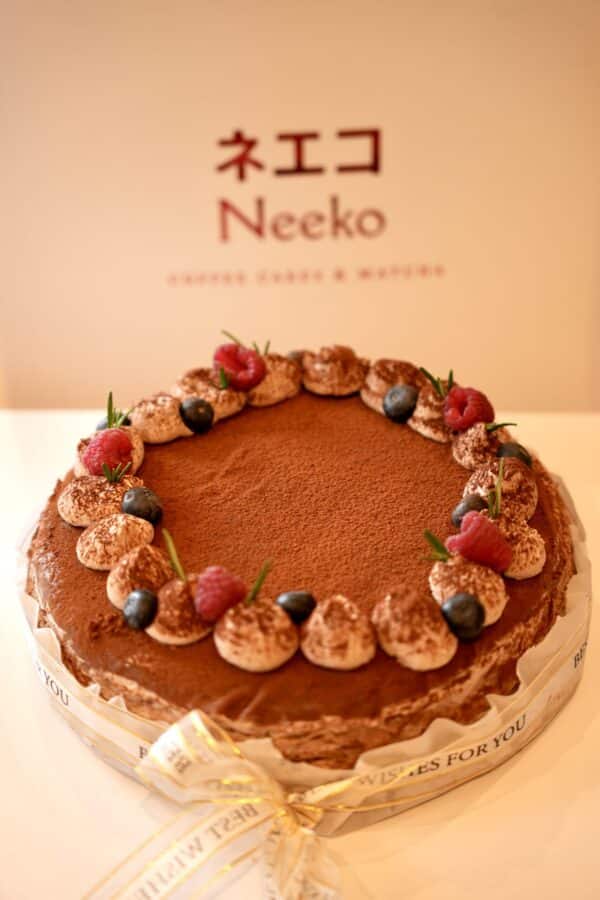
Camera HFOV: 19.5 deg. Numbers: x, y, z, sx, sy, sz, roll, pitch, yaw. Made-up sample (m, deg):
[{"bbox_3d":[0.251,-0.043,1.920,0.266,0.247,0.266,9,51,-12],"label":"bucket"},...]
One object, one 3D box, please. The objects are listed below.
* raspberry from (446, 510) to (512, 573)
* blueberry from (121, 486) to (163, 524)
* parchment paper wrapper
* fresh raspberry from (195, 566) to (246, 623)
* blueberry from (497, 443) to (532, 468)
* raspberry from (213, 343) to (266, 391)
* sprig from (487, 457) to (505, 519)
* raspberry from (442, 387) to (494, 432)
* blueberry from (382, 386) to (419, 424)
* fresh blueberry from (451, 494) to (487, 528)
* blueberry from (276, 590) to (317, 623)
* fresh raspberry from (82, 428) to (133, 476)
[{"bbox_3d":[0.068,0.034,0.658,0.024,0.021,0.021,42,35,15],"label":"raspberry"},{"bbox_3d":[-0.063,0.022,0.696,0.017,0.015,0.017,-1,39,0],"label":"blueberry"},{"bbox_3d":[0.002,0.048,0.714,0.230,0.043,0.230,-1,39,0],"label":"parchment paper wrapper"},{"bbox_3d":[-0.029,0.053,0.640,0.021,0.021,0.021,-1,39,0],"label":"fresh raspberry"},{"bbox_3d":[0.087,0.004,0.713,0.016,0.015,0.016,-1,39,0],"label":"blueberry"},{"bbox_3d":[-0.026,-0.035,0.741,0.023,0.021,0.023,-1,39,0],"label":"raspberry"},{"bbox_3d":[0.076,0.015,0.679,0.007,0.030,0.006,3,39,-3],"label":"sprig"},{"bbox_3d":[0.070,-0.017,0.721,0.021,0.020,0.021,-1,39,0],"label":"raspberry"},{"bbox_3d":[0.043,-0.020,0.744,0.016,0.015,0.016,-1,39,0],"label":"blueberry"},{"bbox_3d":[0.067,0.024,0.689,0.016,0.015,0.016,-1,39,0],"label":"fresh blueberry"},{"bbox_3d":[-0.001,0.058,0.645,0.016,0.014,0.016,-1,39,0],"label":"blueberry"},{"bbox_3d":[-0.077,0.001,0.701,0.021,0.021,0.021,-1,39,0],"label":"fresh raspberry"}]

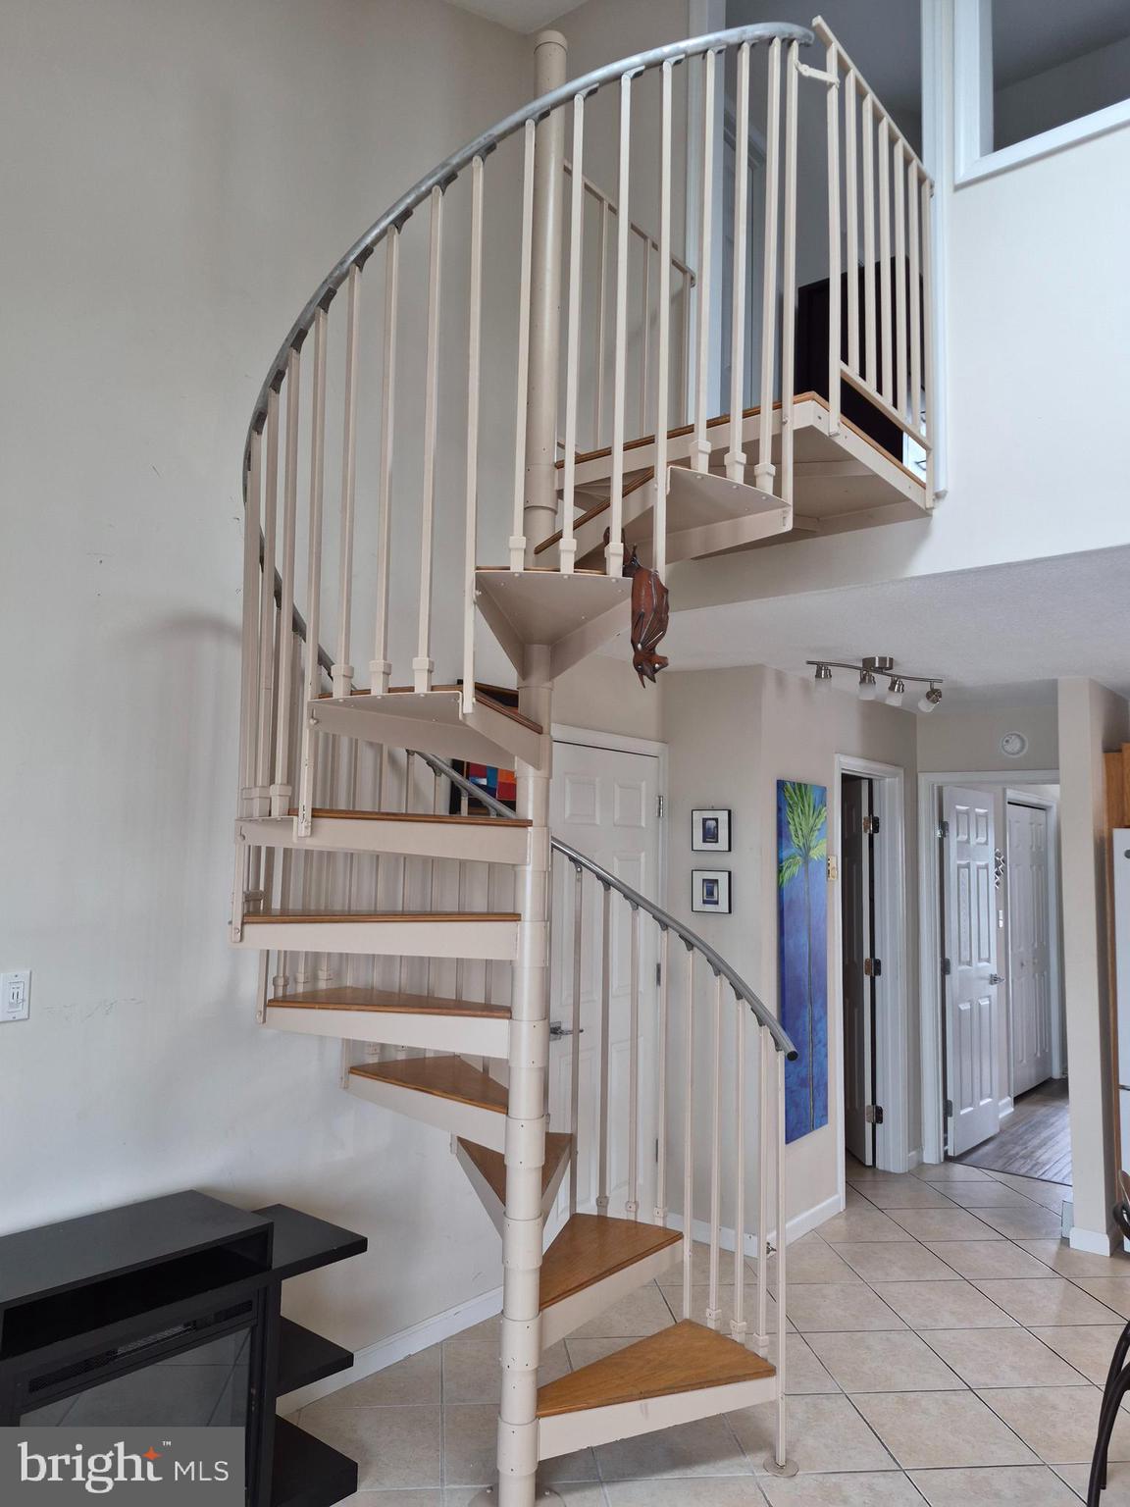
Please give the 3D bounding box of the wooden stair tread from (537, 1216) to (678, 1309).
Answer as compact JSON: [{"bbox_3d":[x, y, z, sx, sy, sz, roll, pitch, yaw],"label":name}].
[{"bbox_3d":[0.060,1.435,2.826,0.352,0.028,0.664,-2,-7,26],"label":"wooden stair tread"}]

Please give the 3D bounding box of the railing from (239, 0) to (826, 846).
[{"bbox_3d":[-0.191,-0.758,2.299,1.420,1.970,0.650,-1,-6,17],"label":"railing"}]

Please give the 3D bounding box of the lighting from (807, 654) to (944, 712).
[{"bbox_3d":[1.283,-0.287,4.106,0.752,0.190,0.130,4,-7,-27],"label":"lighting"}]

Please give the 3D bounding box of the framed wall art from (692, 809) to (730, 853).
[{"bbox_3d":[0.641,0.339,4.388,0.187,0.182,0.022,-4,-8,40],"label":"framed wall art"}]

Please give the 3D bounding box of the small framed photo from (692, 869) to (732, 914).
[{"bbox_3d":[0.636,0.604,4.359,0.187,0.180,0.022,-4,-8,40],"label":"small framed photo"}]

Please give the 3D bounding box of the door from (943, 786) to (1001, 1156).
[{"bbox_3d":[2.392,1.246,5.903,0.036,2.035,0.740,-4,-8,40],"label":"door"}]

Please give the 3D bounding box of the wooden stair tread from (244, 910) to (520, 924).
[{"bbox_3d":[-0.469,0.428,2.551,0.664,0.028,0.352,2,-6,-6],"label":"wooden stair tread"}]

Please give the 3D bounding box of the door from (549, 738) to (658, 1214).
[{"bbox_3d":[0.149,1.008,4.114,0.040,2.035,0.770,-4,-8,40],"label":"door"}]

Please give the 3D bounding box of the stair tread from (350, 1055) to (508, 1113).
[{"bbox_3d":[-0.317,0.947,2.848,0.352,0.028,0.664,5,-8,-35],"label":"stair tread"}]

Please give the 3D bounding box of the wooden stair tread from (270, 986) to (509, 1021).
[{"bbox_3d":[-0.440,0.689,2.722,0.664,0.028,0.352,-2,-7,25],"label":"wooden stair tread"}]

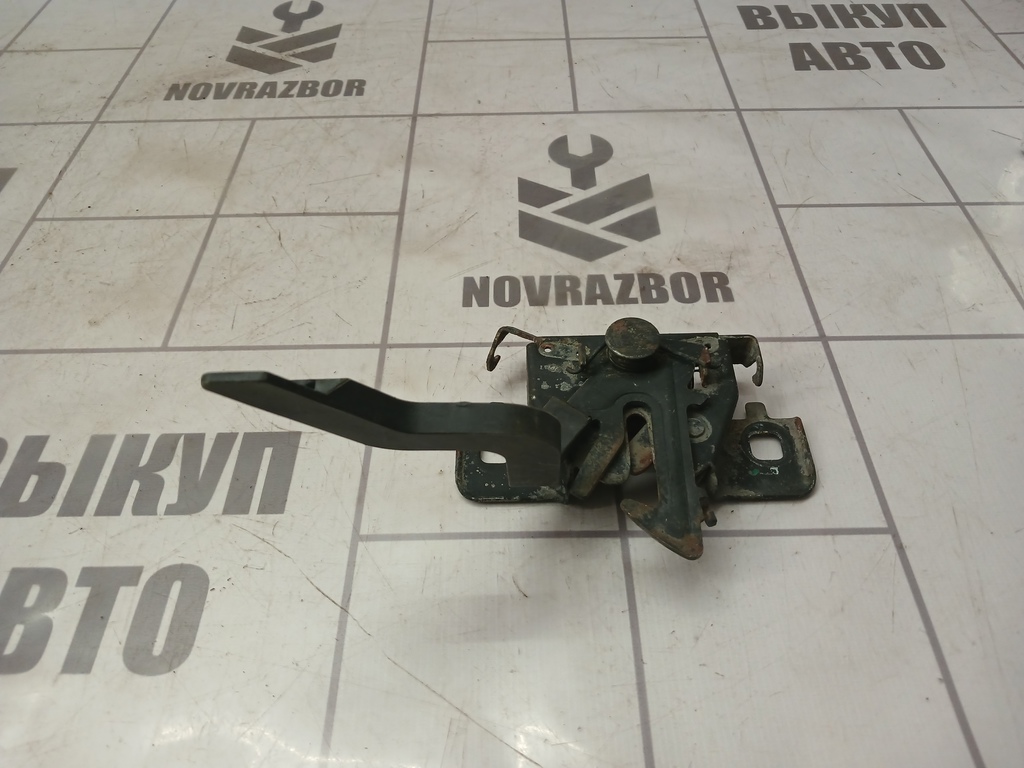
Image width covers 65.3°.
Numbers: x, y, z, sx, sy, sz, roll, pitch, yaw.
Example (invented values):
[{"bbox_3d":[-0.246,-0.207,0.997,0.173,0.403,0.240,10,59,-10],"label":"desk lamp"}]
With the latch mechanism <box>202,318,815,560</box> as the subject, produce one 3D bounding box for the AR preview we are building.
[{"bbox_3d":[0.010,0.003,0.300,0.219,0.072,0.114,-1,48,0],"label":"latch mechanism"}]

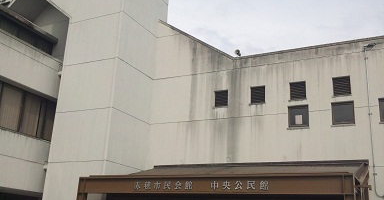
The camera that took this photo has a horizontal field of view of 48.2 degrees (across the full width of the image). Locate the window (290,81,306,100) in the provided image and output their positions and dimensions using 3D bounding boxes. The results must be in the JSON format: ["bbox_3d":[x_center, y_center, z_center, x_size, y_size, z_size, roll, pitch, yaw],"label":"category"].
[{"bbox_3d":[3.538,-0.298,14.280,0.552,0.699,0.110,-6,-19,27],"label":"window"}]

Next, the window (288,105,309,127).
[{"bbox_3d":[3.490,0.549,14.020,0.662,0.819,0.110,-6,-19,27],"label":"window"}]

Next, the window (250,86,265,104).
[{"bbox_3d":[2.310,-0.172,14.907,0.552,0.699,0.110,-6,-19,27],"label":"window"}]

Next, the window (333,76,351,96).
[{"bbox_3d":[4.778,-0.430,13.648,0.552,0.699,0.110,-6,-19,27],"label":"window"}]

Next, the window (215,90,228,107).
[{"bbox_3d":[1.077,-0.042,15.535,0.552,0.699,0.110,-6,-19,27],"label":"window"}]

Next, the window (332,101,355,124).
[{"bbox_3d":[4.730,0.418,13.388,0.662,0.819,0.110,-6,-19,27],"label":"window"}]

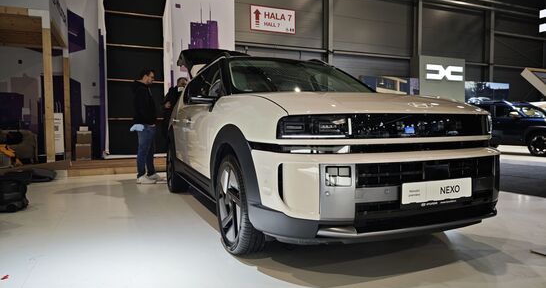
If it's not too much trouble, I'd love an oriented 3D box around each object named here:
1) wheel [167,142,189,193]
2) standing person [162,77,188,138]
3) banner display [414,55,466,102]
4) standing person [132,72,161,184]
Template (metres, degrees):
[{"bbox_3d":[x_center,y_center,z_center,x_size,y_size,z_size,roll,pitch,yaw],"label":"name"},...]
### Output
[{"bbox_3d":[-1.285,0.316,5.063,0.240,0.730,0.730,-1,3,-23],"label":"wheel"},{"bbox_3d":[-1.623,-0.270,6.399,0.580,1.782,0.420,-1,3,-20],"label":"standing person"},{"bbox_3d":[5.745,-2.203,12.300,2.100,1.650,0.250,-1,3,-23],"label":"banner display"},{"bbox_3d":[-2.092,-0.285,5.996,0.480,1.853,0.500,0,3,-5],"label":"standing person"}]

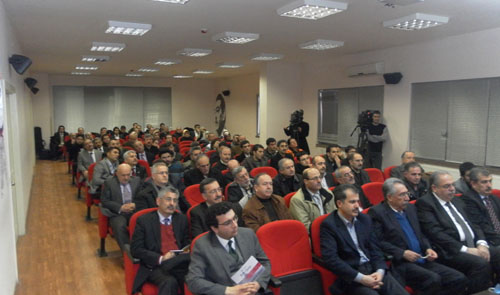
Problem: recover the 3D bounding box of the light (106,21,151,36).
[{"bbox_3d":[-1.851,-1.790,6.094,0.610,0.075,0.610,-3,6,-27],"label":"light"}]

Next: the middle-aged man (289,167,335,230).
[{"bbox_3d":[0.790,0.851,4.339,0.560,1.200,0.820,-3,6,-27],"label":"middle-aged man"}]

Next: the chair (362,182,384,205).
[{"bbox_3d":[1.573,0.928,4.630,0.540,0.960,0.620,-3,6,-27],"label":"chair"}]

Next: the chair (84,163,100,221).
[{"bbox_3d":[-2.466,0.754,6.925,0.620,0.930,0.720,-3,6,-27],"label":"chair"}]

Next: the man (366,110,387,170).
[{"bbox_3d":[2.654,0.144,8.527,0.480,1.790,0.350,1,5,11],"label":"man"}]

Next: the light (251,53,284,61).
[{"bbox_3d":[0.386,-2.143,9.664,0.610,0.075,0.610,-3,6,-27],"label":"light"}]

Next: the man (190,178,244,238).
[{"bbox_3d":[-0.237,0.933,3.851,0.530,1.255,0.800,-3,6,-27],"label":"man"}]

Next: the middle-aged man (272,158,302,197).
[{"bbox_3d":[0.600,0.763,5.259,0.560,1.200,0.820,-3,6,-27],"label":"middle-aged man"}]

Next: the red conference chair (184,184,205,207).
[{"bbox_3d":[-0.506,0.967,5.073,0.580,0.950,0.580,-3,6,-27],"label":"red conference chair"}]

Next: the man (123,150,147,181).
[{"bbox_3d":[-1.643,0.686,5.813,0.550,1.260,0.780,-3,6,-27],"label":"man"}]

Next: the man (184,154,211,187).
[{"bbox_3d":[-0.562,0.733,5.300,0.550,1.250,0.780,-3,6,-27],"label":"man"}]

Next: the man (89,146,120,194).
[{"bbox_3d":[-2.207,0.626,6.387,0.560,1.280,0.780,-3,6,-27],"label":"man"}]

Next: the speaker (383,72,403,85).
[{"bbox_3d":[3.076,-1.484,8.700,0.240,0.230,0.340,-16,12,-25],"label":"speaker"}]

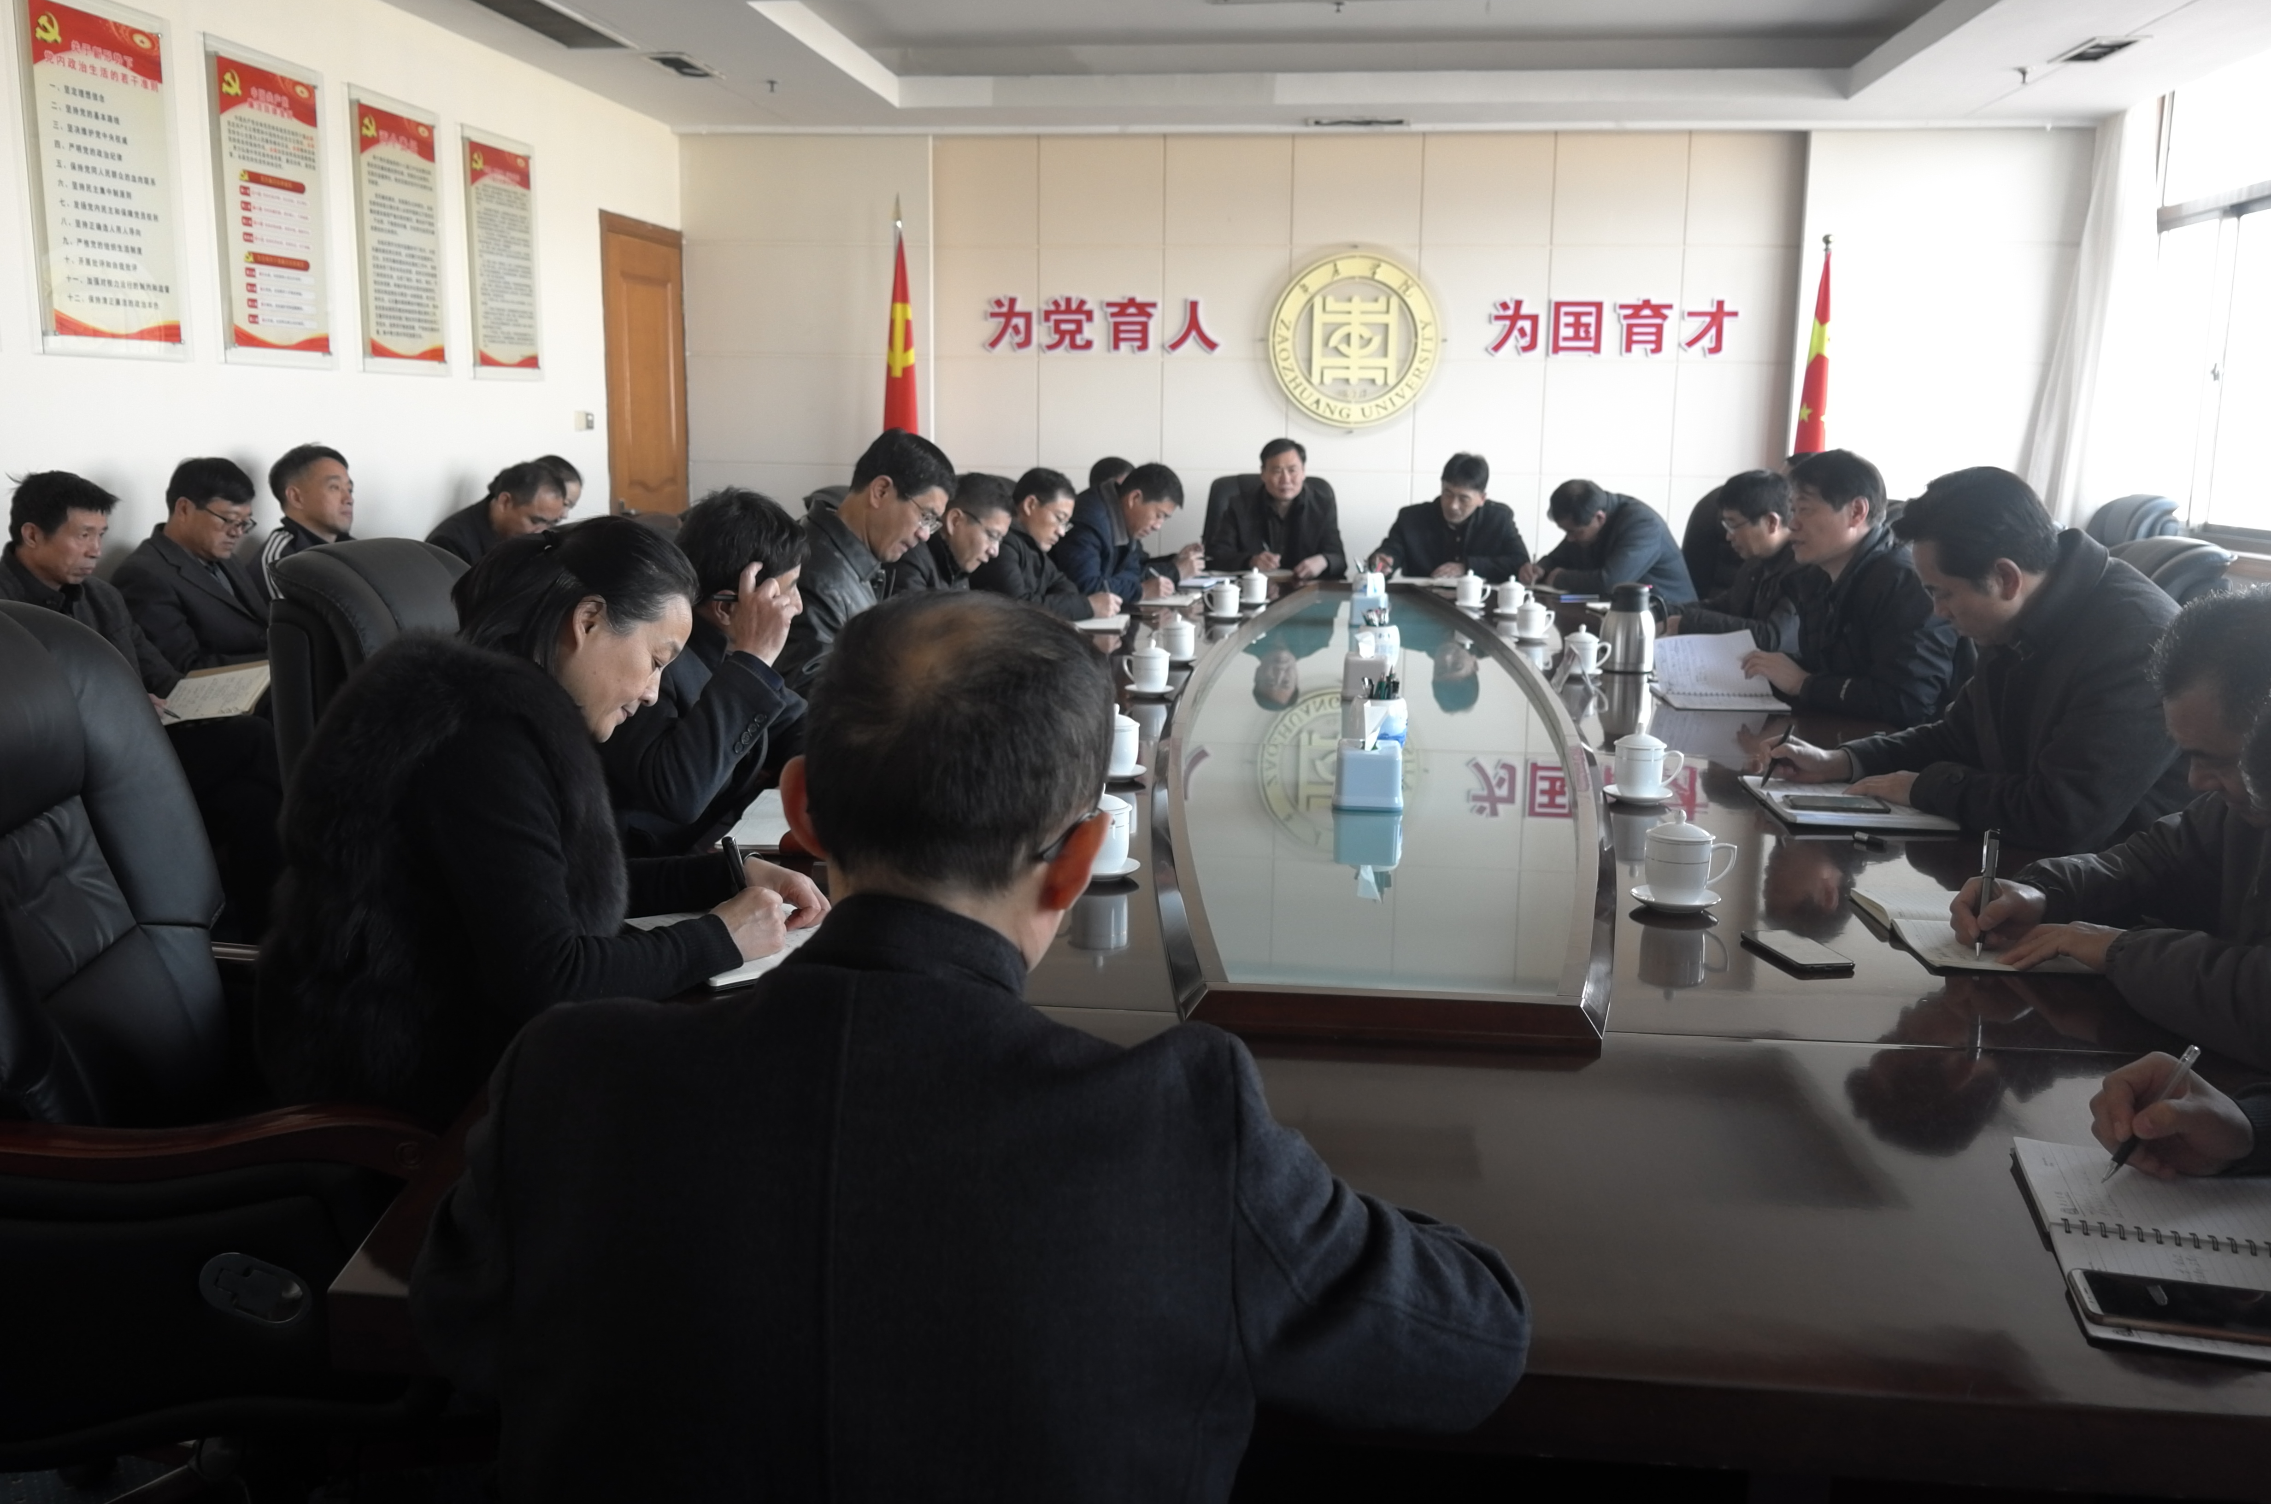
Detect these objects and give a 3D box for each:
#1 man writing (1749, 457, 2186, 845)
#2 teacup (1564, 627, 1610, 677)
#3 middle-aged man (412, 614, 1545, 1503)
[{"bbox_3d":[1.410,0.197,2.943,0.760,1.320,0.580,2,11,8],"label":"man writing"},{"bbox_3d":[1.158,-0.259,4.503,0.120,0.120,0.090,3,11,14],"label":"teacup"},{"bbox_3d":[-0.087,0.502,1.245,0.620,1.230,0.780,2,10,6],"label":"middle-aged man"}]

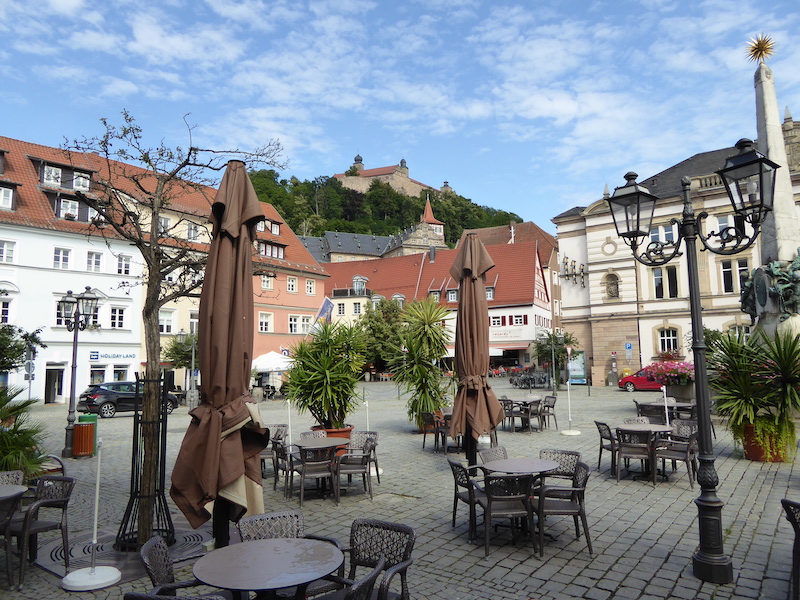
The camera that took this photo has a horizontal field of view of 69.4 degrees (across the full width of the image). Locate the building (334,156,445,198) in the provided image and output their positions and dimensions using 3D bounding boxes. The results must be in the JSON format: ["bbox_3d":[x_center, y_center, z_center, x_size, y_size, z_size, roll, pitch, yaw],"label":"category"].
[{"bbox_3d":[-9.056,-98.040,455.000,60.000,30.000,50.000,-3,-6,23],"label":"building"}]

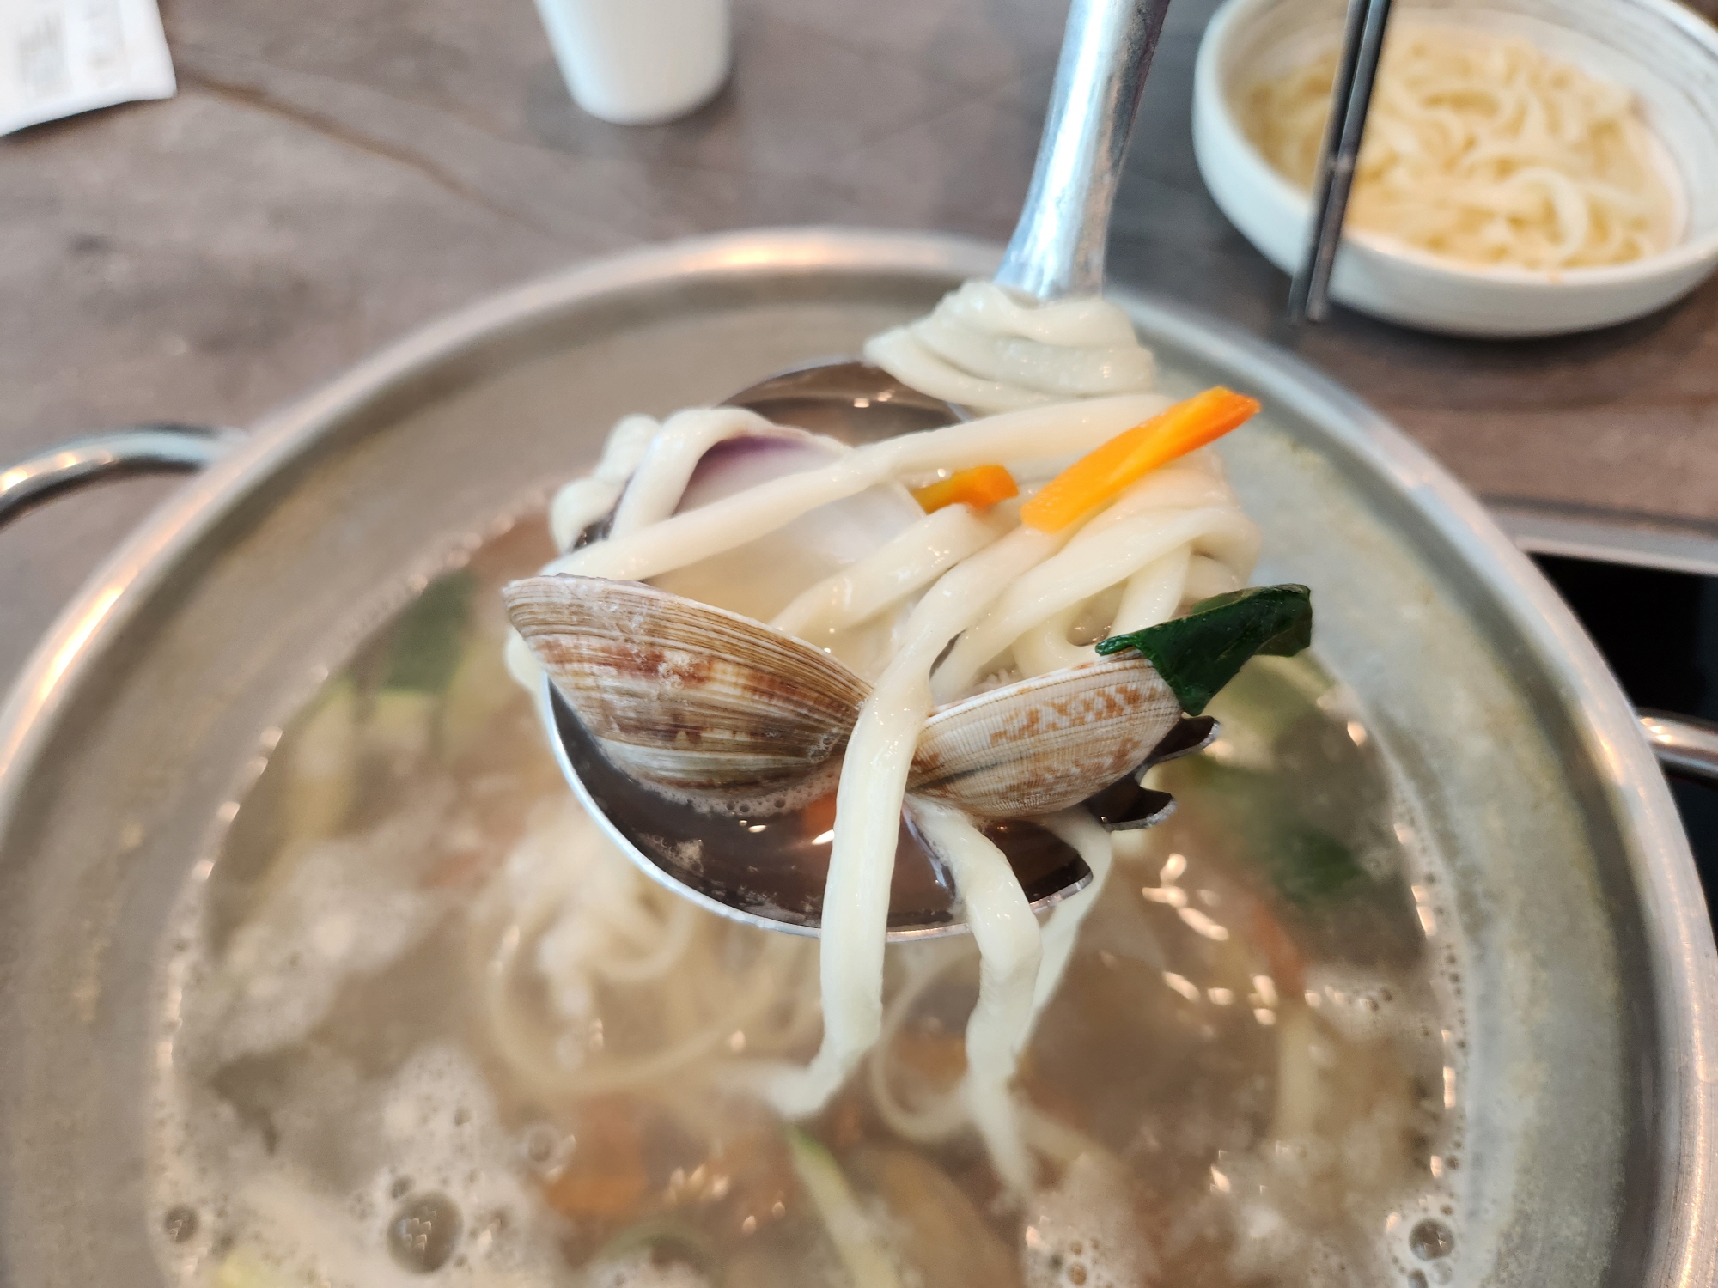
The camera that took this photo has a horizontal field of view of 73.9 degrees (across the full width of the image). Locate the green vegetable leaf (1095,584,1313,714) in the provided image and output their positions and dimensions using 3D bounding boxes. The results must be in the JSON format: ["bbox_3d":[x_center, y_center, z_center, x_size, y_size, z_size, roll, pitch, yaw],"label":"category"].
[{"bbox_3d":[0.045,0.001,0.148,0.026,0.012,0.013,-12,68,-4],"label":"green vegetable leaf"}]

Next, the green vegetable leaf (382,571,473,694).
[{"bbox_3d":[-0.090,-0.002,0.237,0.015,0.006,0.025,18,69,8],"label":"green vegetable leaf"}]

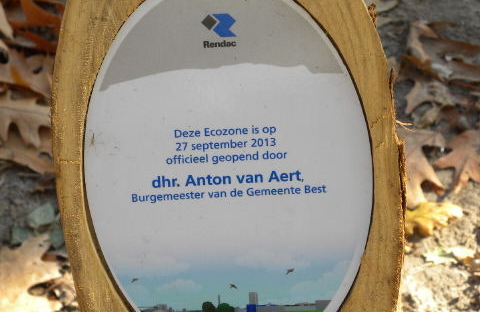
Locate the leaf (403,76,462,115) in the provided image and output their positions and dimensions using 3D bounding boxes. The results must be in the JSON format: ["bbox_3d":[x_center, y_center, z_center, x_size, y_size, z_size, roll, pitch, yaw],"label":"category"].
[{"bbox_3d":[0.195,-0.062,1.595,0.070,0.022,0.050,-17,44,-15],"label":"leaf"}]

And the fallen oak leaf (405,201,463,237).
[{"bbox_3d":[0.177,0.058,1.466,0.066,0.022,0.046,-13,43,-11],"label":"fallen oak leaf"}]

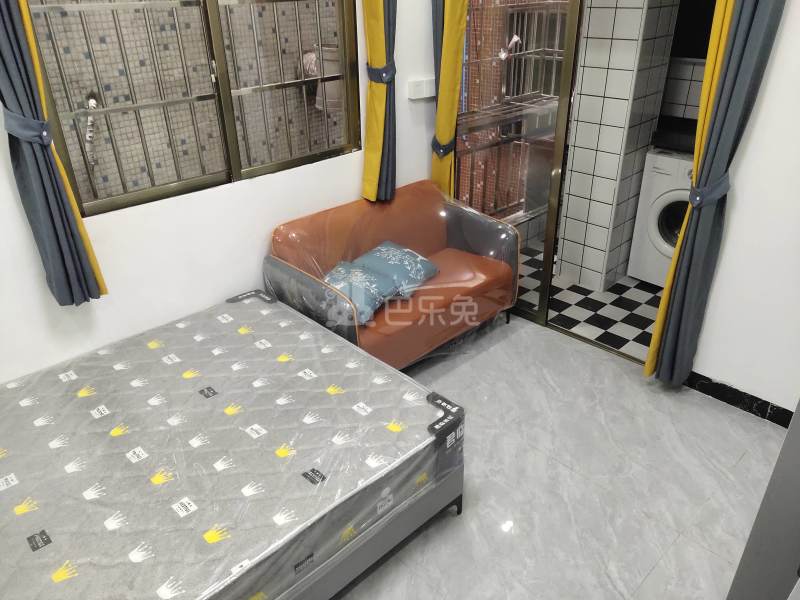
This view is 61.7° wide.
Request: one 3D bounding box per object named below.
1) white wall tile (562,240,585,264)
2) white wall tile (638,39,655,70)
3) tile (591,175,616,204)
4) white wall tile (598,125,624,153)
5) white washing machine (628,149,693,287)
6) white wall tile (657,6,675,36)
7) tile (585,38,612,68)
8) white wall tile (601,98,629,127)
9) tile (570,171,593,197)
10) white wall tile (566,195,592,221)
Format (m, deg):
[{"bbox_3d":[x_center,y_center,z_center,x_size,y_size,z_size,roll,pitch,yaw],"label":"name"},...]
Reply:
[{"bbox_3d":[1.099,-0.298,4.238,0.147,0.149,0.012,25,37,39],"label":"white wall tile"},{"bbox_3d":[1.336,-1.327,3.639,0.151,0.151,0.010,-26,37,-38],"label":"white wall tile"},{"bbox_3d":[1.199,-0.645,3.935,0.147,0.149,0.012,25,37,39],"label":"tile"},{"bbox_3d":[1.218,-0.925,3.858,0.150,0.150,0.010,25,37,39],"label":"white wall tile"},{"bbox_3d":[1.901,-0.516,4.223,0.520,0.840,0.595,-26,37,-38],"label":"white washing machine"},{"bbox_3d":[1.440,-1.513,3.657,0.151,0.151,0.010,-26,37,-38],"label":"white wall tile"},{"bbox_3d":[1.092,-1.353,3.676,0.147,0.149,0.012,25,37,39],"label":"tile"},{"bbox_3d":[1.198,-1.042,3.724,0.147,0.149,0.012,25,37,39],"label":"white wall tile"},{"bbox_3d":[1.115,-0.707,4.104,0.010,0.151,0.151,-26,37,-38],"label":"tile"},{"bbox_3d":[1.113,-0.570,4.167,0.150,0.150,0.010,25,37,39],"label":"white wall tile"}]

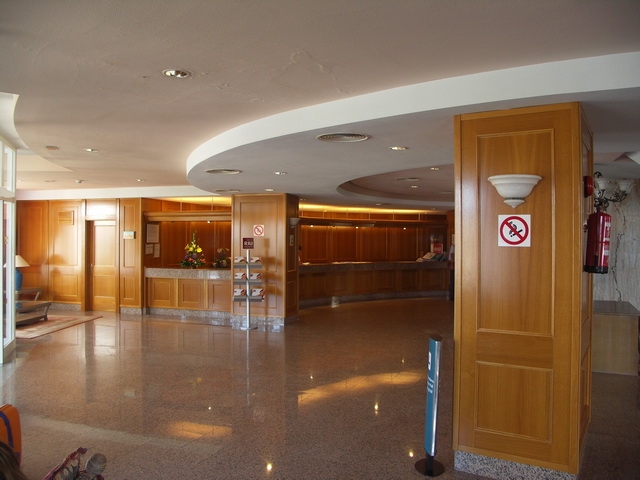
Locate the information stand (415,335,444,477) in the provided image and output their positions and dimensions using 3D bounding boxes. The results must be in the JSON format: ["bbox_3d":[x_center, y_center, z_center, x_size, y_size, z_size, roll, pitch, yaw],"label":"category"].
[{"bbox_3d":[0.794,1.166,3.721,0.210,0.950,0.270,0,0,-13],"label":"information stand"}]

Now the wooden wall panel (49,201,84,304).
[{"bbox_3d":[-5.725,0.266,11.724,1.038,2.338,0.070,0,0,20],"label":"wooden wall panel"}]

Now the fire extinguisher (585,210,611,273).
[{"bbox_3d":[1.898,0.005,3.530,0.158,0.453,0.158,5,2,31],"label":"fire extinguisher"}]

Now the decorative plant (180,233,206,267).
[{"bbox_3d":[-2.676,0.226,10.952,0.510,0.730,0.450,0,0,20],"label":"decorative plant"}]

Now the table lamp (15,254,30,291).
[{"bbox_3d":[-6.600,0.721,11.307,0.469,0.779,0.469,0,0,18],"label":"table lamp"}]

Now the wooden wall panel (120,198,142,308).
[{"bbox_3d":[-4.034,0.271,11.109,0.551,2.317,0.070,0,0,20],"label":"wooden wall panel"}]

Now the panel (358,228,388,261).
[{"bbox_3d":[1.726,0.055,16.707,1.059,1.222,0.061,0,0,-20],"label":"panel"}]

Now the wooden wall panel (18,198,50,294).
[{"bbox_3d":[-6.754,0.283,12.131,1.017,2.333,0.061,0,0,18],"label":"wooden wall panel"}]

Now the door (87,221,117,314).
[{"bbox_3d":[-4.804,0.585,11.491,0.792,2.033,0.060,0,0,20],"label":"door"}]

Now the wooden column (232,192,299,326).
[{"bbox_3d":[-1.076,0.384,10.451,1.121,2.521,0.774,0,0,17],"label":"wooden column"}]

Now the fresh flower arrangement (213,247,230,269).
[{"bbox_3d":[-2.018,0.358,10.713,0.420,0.460,0.380,0,0,20],"label":"fresh flower arrangement"}]

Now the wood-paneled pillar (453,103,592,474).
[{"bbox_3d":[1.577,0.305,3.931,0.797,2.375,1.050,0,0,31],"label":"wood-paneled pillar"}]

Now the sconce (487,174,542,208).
[{"bbox_3d":[1.280,-0.316,3.392,0.341,0.221,0.168,0,0,31],"label":"sconce"}]

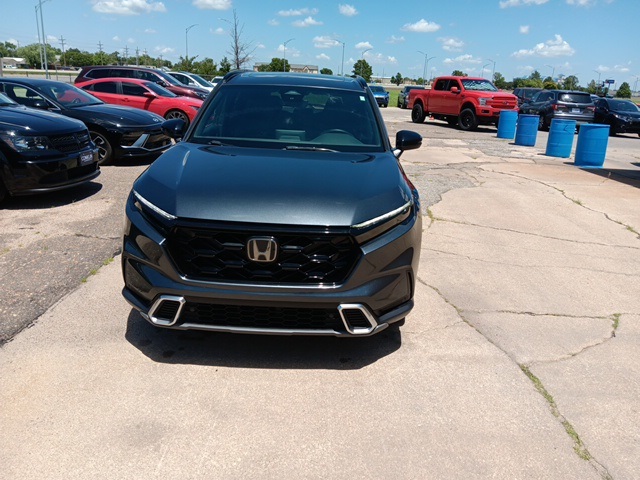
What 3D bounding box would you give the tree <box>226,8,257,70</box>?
[{"bbox_3d":[-10.166,-24.739,62.605,3.835,9.837,3.835,-1,19,-9],"label":"tree"}]

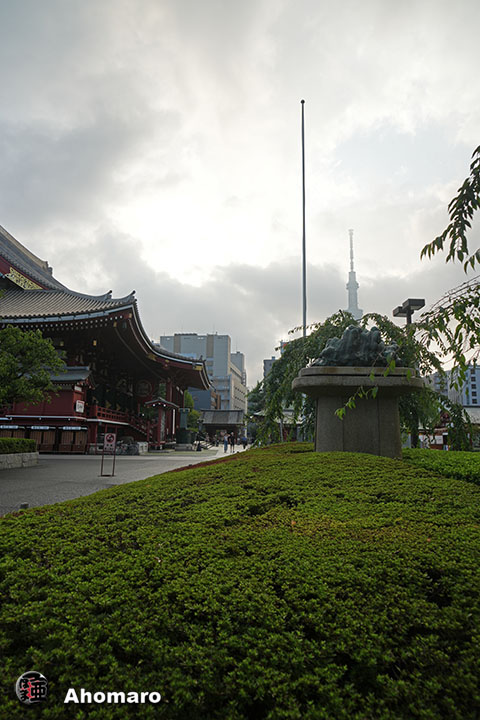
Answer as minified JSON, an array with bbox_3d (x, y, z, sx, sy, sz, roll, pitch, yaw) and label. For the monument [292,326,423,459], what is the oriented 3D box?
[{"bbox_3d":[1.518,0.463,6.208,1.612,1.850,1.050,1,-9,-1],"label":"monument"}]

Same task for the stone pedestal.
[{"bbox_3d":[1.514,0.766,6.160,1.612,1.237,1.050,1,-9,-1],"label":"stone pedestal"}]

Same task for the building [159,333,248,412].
[{"bbox_3d":[-15.479,16.910,242.654,30.900,45.919,64.900,-1,-9,8],"label":"building"}]

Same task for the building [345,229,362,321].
[{"bbox_3d":[337.749,-87.158,1418.613,68.000,634.000,66.000,-1,-9,13],"label":"building"}]

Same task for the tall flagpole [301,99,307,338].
[{"bbox_3d":[3.080,-4.232,22.972,0.150,18.281,0.150,1,-9,0],"label":"tall flagpole"}]

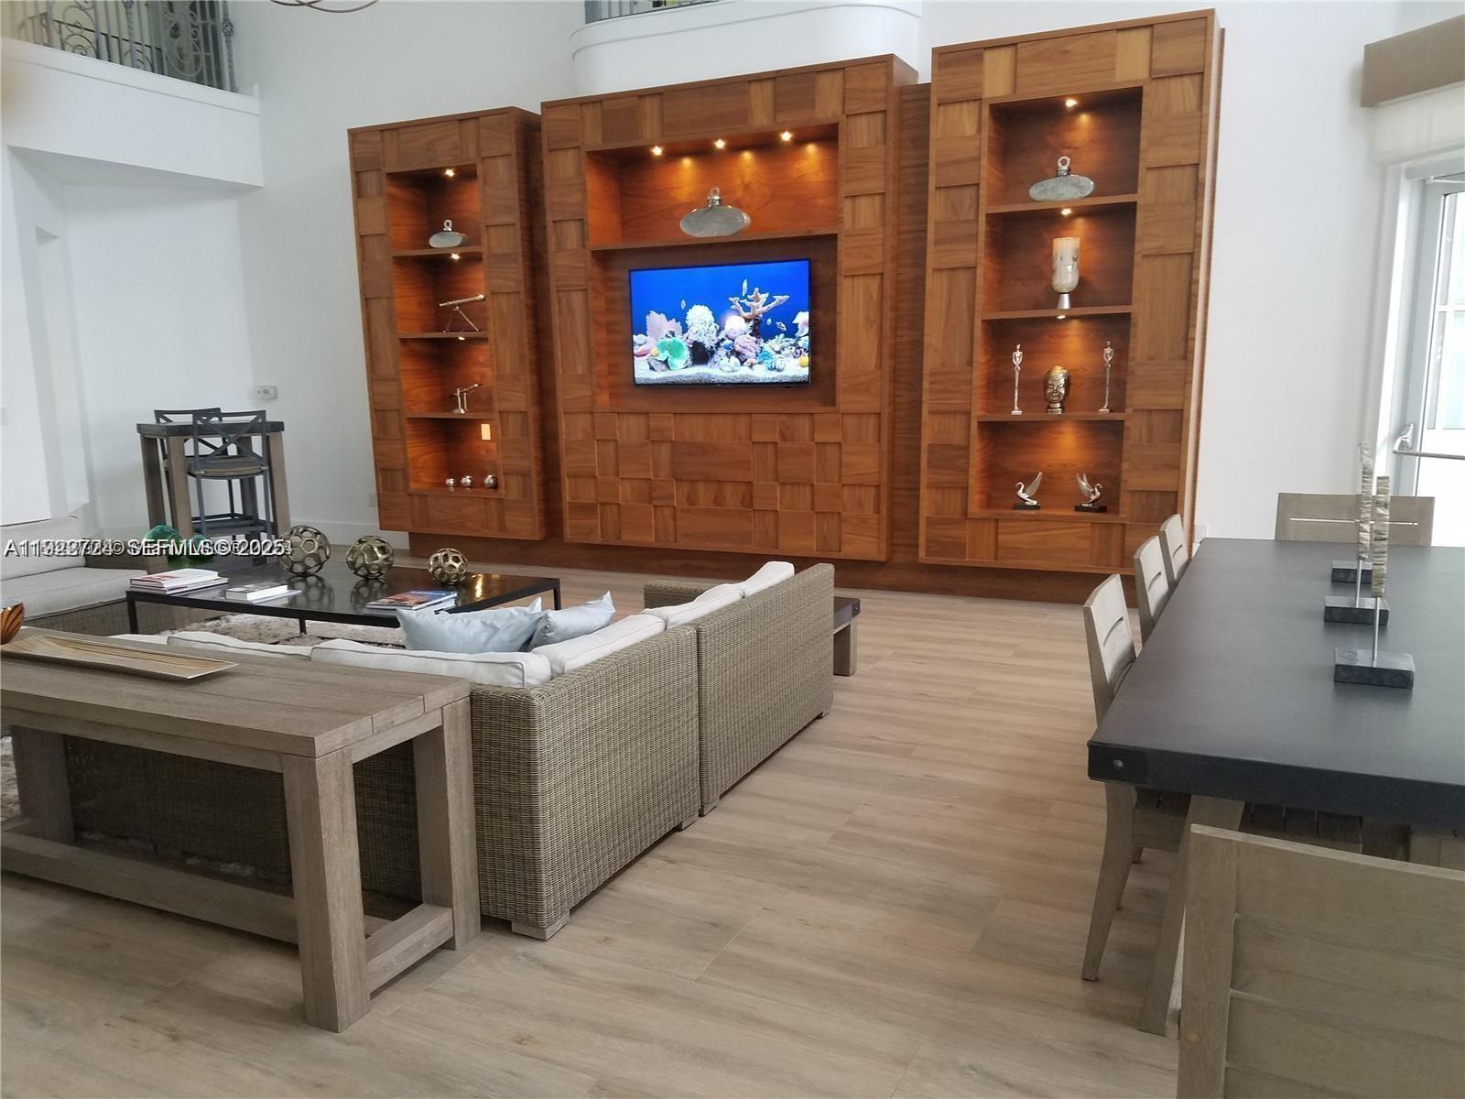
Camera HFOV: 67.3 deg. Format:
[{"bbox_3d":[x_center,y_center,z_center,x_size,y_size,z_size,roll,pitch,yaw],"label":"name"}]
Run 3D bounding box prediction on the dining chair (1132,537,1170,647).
[{"bbox_3d":[1.566,0.475,3.354,0.605,0.950,0.455,4,11,29],"label":"dining chair"}]

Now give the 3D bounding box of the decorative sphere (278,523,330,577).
[{"bbox_3d":[-2.346,0.006,6.039,0.280,0.280,0.280,4,11,27],"label":"decorative sphere"}]

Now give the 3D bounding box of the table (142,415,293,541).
[{"bbox_3d":[-4.333,-0.494,9.261,0.704,1.147,0.922,8,13,44],"label":"table"}]

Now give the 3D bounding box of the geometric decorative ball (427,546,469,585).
[{"bbox_3d":[-1.472,0.086,5.705,0.200,0.200,0.200,-1,9,0],"label":"geometric decorative ball"}]

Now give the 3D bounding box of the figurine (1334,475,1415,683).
[{"bbox_3d":[1.553,0.067,2.640,0.160,0.489,0.175,4,11,27],"label":"figurine"}]

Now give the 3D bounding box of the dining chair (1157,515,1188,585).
[{"bbox_3d":[1.841,0.387,3.857,0.605,0.950,0.455,4,11,29],"label":"dining chair"}]

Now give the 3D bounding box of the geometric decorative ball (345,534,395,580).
[{"bbox_3d":[-1.947,0.040,5.904,0.243,0.243,0.243,4,11,27],"label":"geometric decorative ball"}]

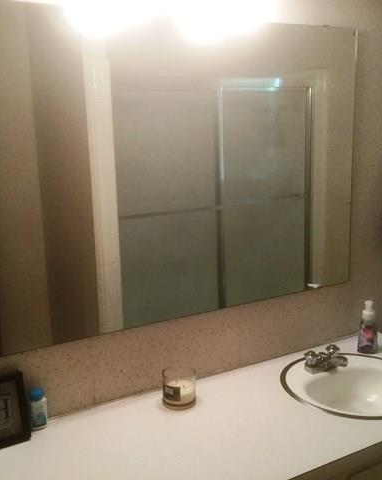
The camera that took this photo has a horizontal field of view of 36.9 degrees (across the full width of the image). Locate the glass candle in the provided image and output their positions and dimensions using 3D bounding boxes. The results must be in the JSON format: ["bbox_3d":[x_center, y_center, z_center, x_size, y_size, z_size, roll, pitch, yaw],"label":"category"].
[{"bbox_3d":[-0.034,0.443,1.709,0.099,0.091,0.099,-1,11,0],"label":"glass candle"}]

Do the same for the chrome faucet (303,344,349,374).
[{"bbox_3d":[0.474,0.404,1.925,0.152,0.067,0.152,-7,13,-29],"label":"chrome faucet"}]

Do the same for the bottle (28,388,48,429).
[{"bbox_3d":[-0.423,0.469,1.578,0.053,0.106,0.053,-4,11,-16],"label":"bottle"}]

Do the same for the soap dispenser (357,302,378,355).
[{"bbox_3d":[0.644,0.313,2.071,0.068,0.182,0.060,2,11,18],"label":"soap dispenser"}]

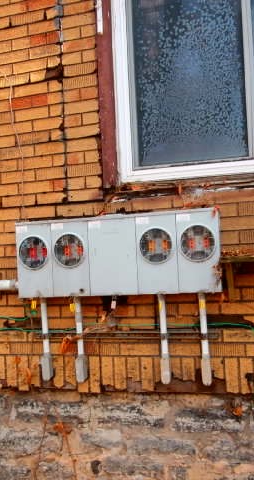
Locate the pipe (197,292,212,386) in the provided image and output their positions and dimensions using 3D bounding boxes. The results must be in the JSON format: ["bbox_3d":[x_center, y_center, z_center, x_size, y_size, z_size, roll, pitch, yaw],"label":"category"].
[{"bbox_3d":[0.368,0.473,2.124,0.050,0.448,0.055,-3,-2,15],"label":"pipe"}]

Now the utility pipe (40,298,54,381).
[{"bbox_3d":[-0.432,0.523,2.342,0.050,0.437,0.055,-4,-2,15],"label":"utility pipe"}]

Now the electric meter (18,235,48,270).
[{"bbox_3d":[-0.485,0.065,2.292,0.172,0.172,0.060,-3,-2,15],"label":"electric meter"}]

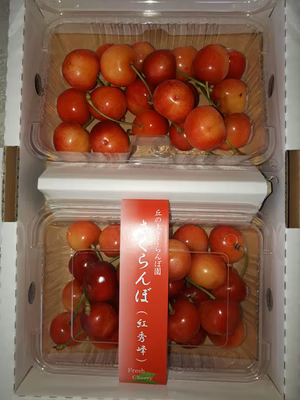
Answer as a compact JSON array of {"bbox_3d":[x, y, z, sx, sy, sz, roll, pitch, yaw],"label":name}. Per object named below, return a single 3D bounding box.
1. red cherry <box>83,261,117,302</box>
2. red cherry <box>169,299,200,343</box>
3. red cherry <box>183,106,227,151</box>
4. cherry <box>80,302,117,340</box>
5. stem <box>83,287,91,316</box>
[{"bbox_3d":[-0.033,0.054,0.208,0.024,0.025,0.025,0,87,0],"label":"red cherry"},{"bbox_3d":[0.020,0.081,0.208,0.027,0.025,0.027,0,62,27],"label":"red cherry"},{"bbox_3d":[0.037,-0.047,0.206,0.027,0.025,0.028,0,87,0],"label":"red cherry"},{"bbox_3d":[-0.033,0.081,0.208,0.026,0.025,0.025,0,87,0],"label":"cherry"},{"bbox_3d":[-0.042,0.067,0.205,0.004,0.004,0.022,-8,62,-3],"label":"stem"}]

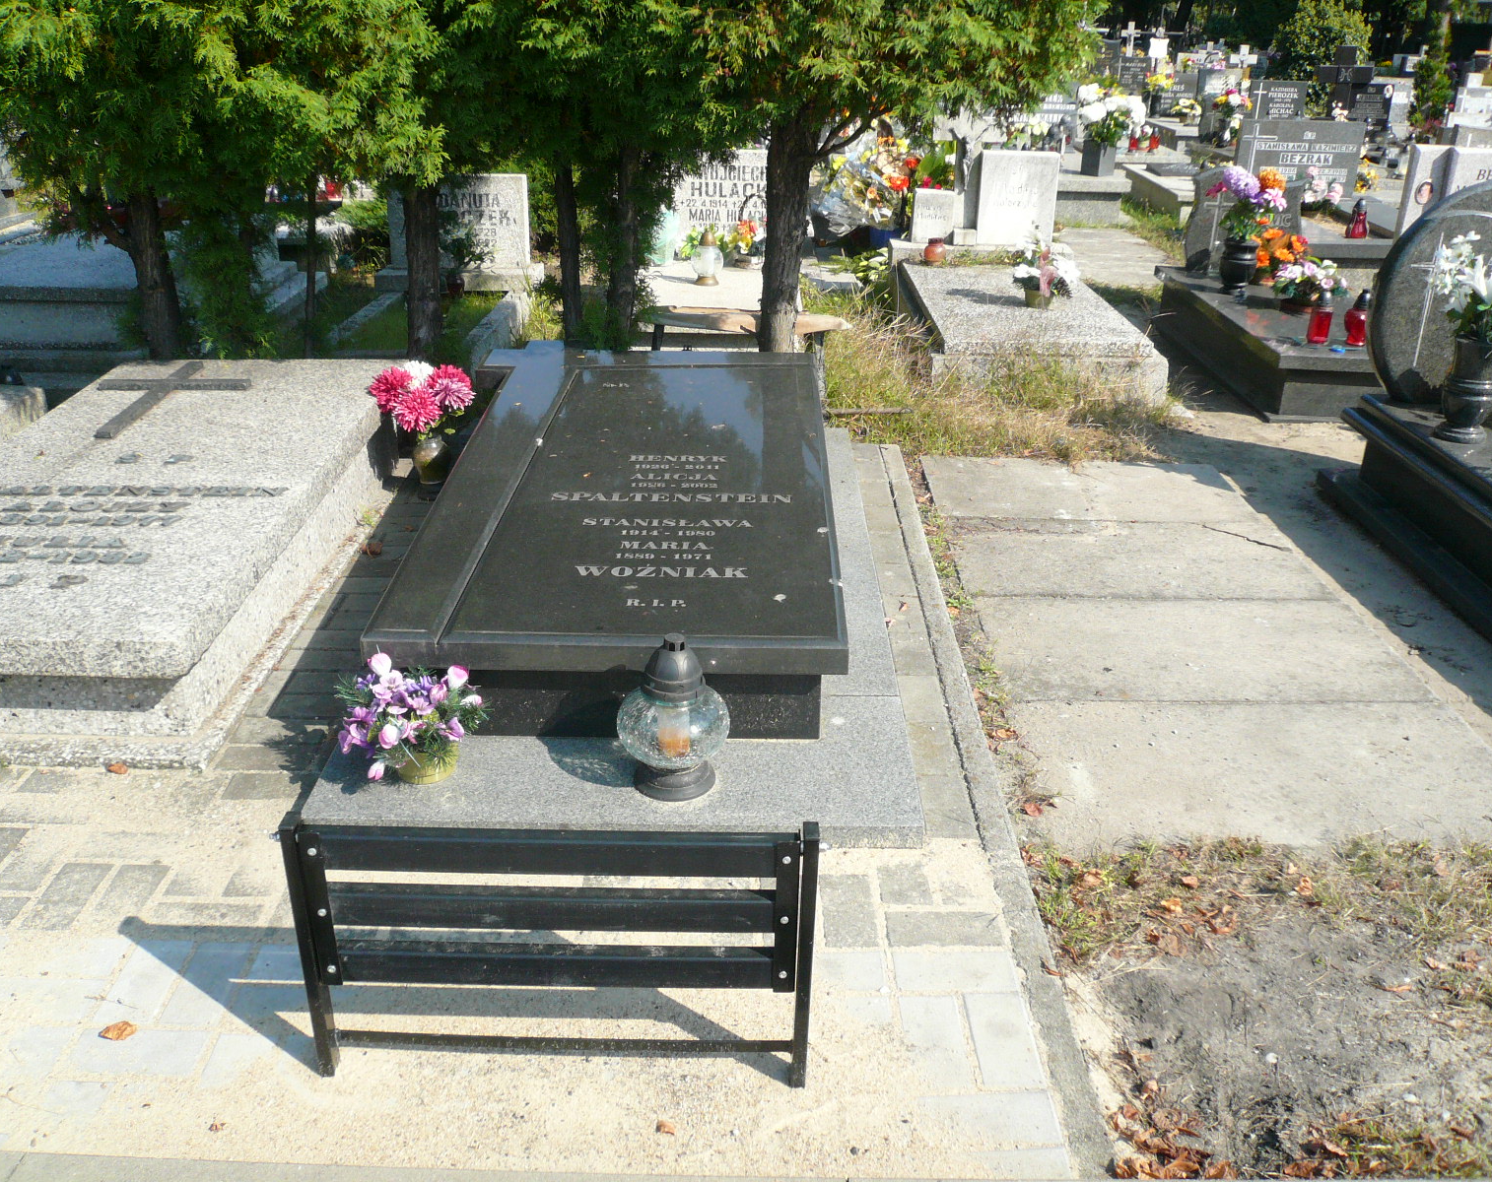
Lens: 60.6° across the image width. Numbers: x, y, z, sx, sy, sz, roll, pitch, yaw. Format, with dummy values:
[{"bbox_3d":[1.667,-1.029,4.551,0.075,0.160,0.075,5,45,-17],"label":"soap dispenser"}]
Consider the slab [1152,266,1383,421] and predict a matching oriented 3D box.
[{"bbox_3d":[2.464,-1.123,5.604,0.880,0.270,1.690,0,26,1],"label":"slab"}]

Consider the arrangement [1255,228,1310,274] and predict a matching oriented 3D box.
[{"bbox_3d":[2.527,-1.612,6.046,0.260,0.240,0.220,0,26,1],"label":"arrangement"}]

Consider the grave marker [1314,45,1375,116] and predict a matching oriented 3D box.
[{"bbox_3d":[4.923,-4.169,10.601,0.490,0.680,0.120,0,26,1],"label":"grave marker"}]

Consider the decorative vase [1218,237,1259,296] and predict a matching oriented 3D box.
[{"bbox_3d":[2.211,-1.457,5.709,0.172,0.235,0.172,1,25,0],"label":"decorative vase"}]

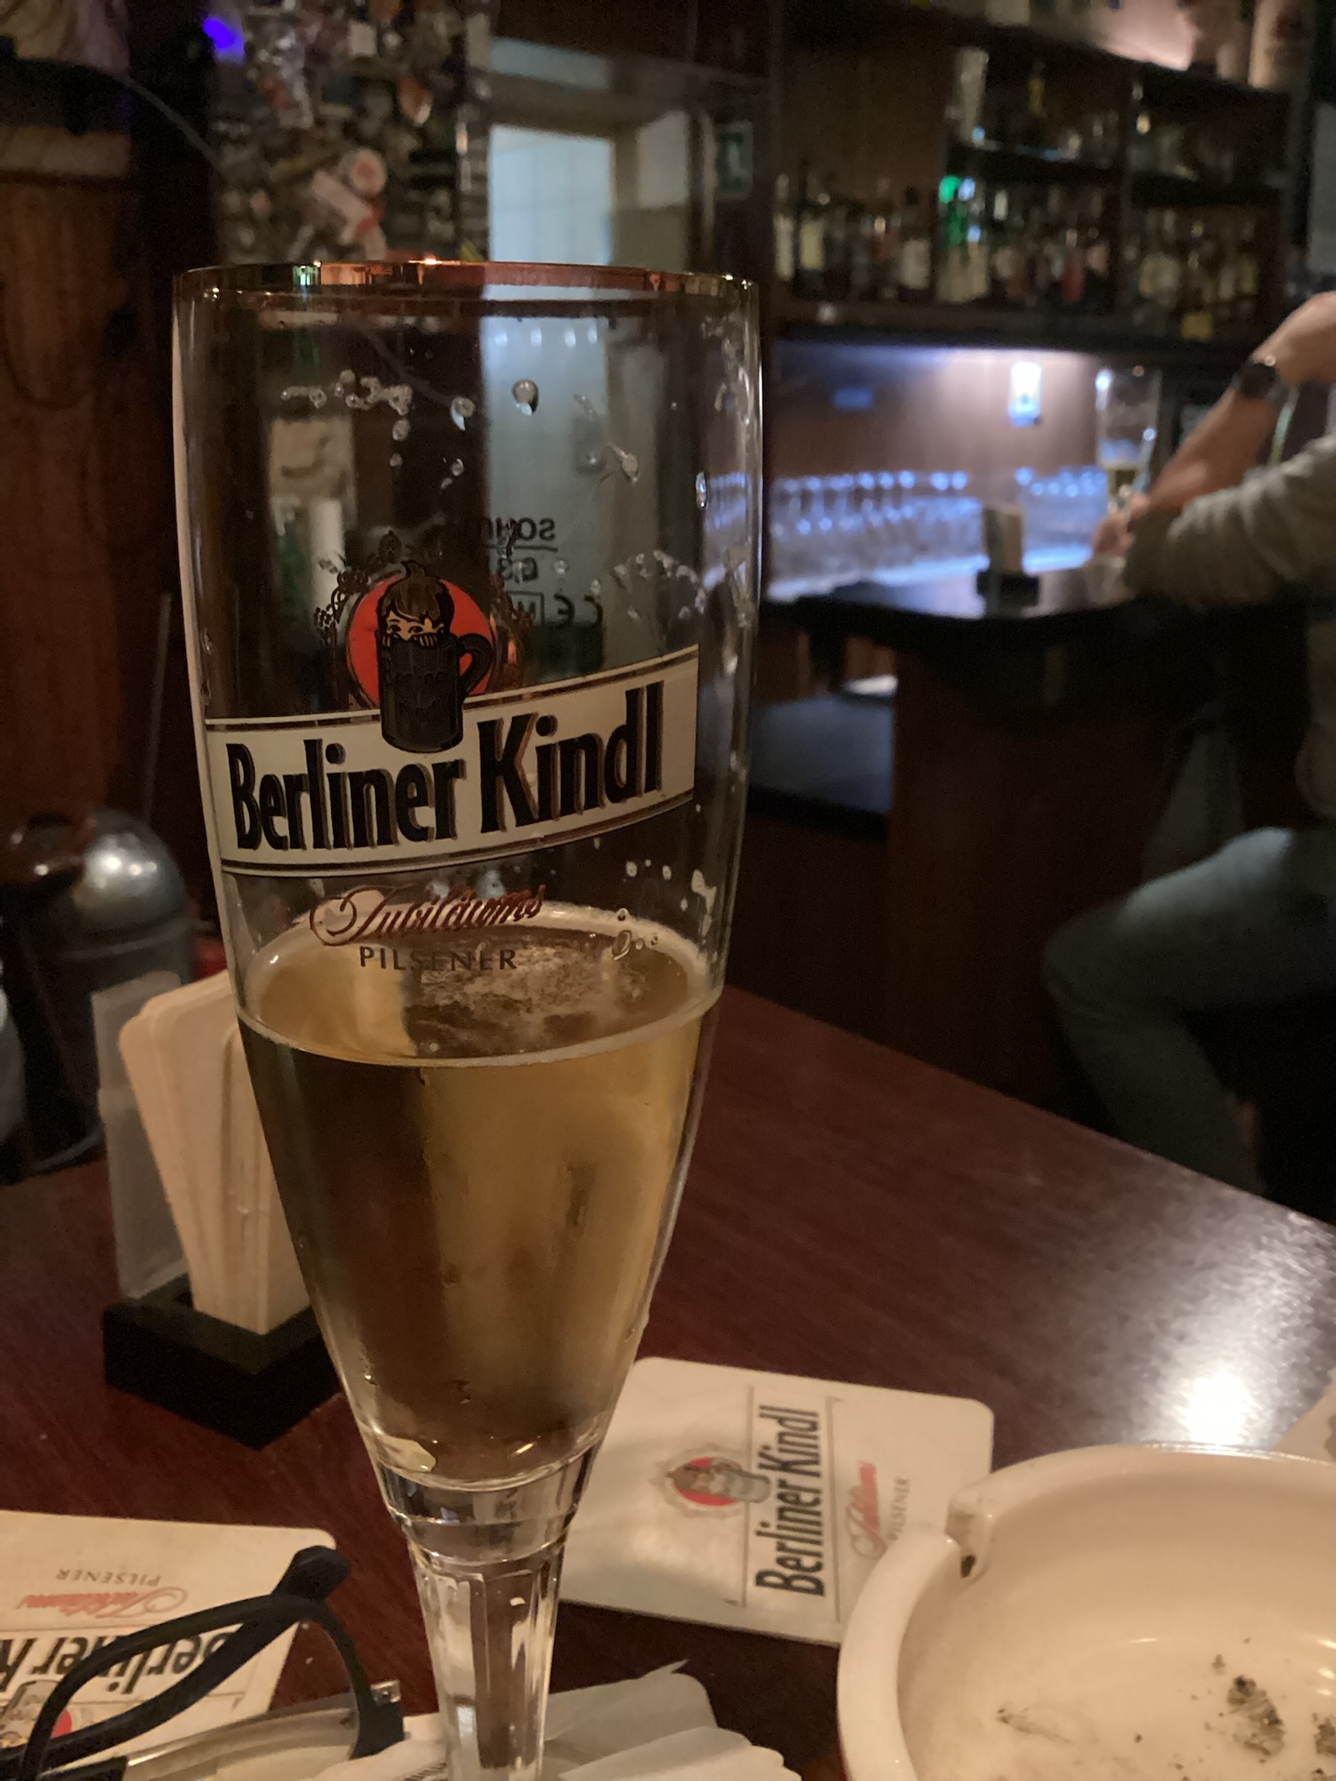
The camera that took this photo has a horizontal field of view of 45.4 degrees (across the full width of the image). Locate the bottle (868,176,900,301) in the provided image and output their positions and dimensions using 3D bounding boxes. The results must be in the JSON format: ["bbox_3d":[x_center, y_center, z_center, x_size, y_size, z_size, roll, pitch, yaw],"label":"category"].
[{"bbox_3d":[0.547,-1.646,4.032,0.075,0.288,0.075,1,17,0],"label":"bottle"}]

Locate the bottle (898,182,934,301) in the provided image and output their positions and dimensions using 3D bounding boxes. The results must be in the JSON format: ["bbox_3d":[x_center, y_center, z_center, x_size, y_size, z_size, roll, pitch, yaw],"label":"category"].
[{"bbox_3d":[0.631,-1.650,4.075,0.083,0.278,0.083,1,17,0],"label":"bottle"}]

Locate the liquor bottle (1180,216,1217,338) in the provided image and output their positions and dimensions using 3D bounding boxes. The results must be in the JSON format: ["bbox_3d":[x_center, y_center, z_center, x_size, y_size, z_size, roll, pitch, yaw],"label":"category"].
[{"bbox_3d":[1.479,-1.706,4.445,0.080,0.312,0.080,1,17,0],"label":"liquor bottle"}]

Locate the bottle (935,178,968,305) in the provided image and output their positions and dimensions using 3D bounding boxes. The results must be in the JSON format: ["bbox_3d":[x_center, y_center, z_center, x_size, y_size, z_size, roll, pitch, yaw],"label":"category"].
[{"bbox_3d":[0.736,-1.680,4.124,0.076,0.301,0.076,1,17,0],"label":"bottle"}]

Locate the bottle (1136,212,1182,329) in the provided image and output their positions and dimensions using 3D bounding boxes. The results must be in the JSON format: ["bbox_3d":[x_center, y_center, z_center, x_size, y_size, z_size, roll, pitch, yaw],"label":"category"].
[{"bbox_3d":[1.352,-1.702,4.384,0.088,0.307,0.088,1,17,0],"label":"bottle"}]

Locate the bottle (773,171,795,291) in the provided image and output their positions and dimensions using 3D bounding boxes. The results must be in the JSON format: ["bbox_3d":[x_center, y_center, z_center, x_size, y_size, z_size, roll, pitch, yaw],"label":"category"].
[{"bbox_3d":[0.285,-1.614,3.910,0.068,0.260,0.068,1,17,0],"label":"bottle"}]

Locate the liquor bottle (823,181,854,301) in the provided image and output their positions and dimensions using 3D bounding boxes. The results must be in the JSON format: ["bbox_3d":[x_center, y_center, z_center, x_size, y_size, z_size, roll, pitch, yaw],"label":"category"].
[{"bbox_3d":[0.424,-1.616,3.971,0.067,0.274,0.067,1,17,0],"label":"liquor bottle"}]

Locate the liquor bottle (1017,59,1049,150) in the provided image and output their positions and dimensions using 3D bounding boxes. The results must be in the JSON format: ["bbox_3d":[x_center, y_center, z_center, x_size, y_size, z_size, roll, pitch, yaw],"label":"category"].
[{"bbox_3d":[0.976,-2.088,4.269,0.075,0.240,0.075,1,17,0],"label":"liquor bottle"}]

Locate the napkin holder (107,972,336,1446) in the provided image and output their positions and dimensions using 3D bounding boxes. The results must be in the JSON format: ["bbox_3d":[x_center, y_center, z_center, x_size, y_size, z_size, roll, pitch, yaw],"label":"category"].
[{"bbox_3d":[-0.095,0.067,0.431,0.055,0.105,0.112,10,19,28],"label":"napkin holder"}]

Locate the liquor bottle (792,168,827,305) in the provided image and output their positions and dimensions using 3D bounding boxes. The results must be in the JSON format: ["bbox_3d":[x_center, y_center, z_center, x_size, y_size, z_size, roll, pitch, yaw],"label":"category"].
[{"bbox_3d":[0.351,-1.614,3.925,0.080,0.302,0.080,1,17,0],"label":"liquor bottle"}]

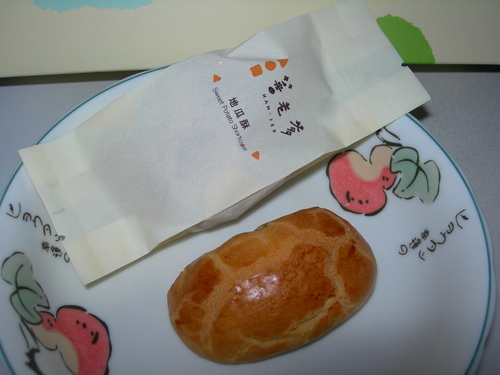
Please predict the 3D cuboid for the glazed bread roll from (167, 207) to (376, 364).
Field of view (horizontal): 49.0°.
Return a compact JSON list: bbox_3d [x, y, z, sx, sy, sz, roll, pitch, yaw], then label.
[{"bbox_3d":[0.011,0.037,0.221,0.089,0.030,0.052,-22,59,-16],"label":"glazed bread roll"}]

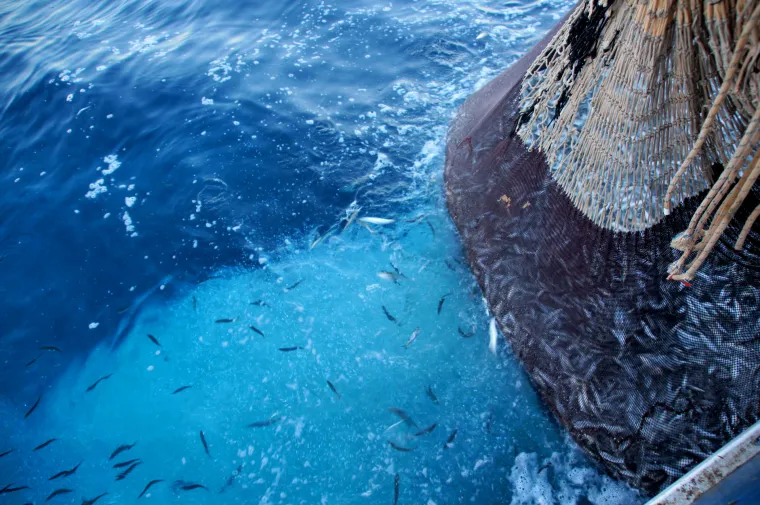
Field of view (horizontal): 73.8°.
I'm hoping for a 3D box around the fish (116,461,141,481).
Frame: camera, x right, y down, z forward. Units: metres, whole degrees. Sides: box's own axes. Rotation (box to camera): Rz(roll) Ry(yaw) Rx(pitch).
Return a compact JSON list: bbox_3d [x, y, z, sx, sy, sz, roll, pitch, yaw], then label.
[{"bbox_3d":[-1.848,1.612,3.740,0.218,0.046,0.036,-31,51,-30],"label":"fish"}]

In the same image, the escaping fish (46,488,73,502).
[{"bbox_3d":[-2.280,1.731,3.607,0.202,0.042,0.033,-16,44,-17],"label":"escaping fish"}]

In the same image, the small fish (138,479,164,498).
[{"bbox_3d":[-1.638,1.703,3.638,0.214,0.045,0.035,-29,50,-29],"label":"small fish"}]

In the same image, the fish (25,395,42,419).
[{"bbox_3d":[-2.833,1.256,4.135,0.037,0.047,0.225,5,42,5],"label":"fish"}]

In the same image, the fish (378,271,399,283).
[{"bbox_3d":[0.095,0.263,5.237,0.248,0.052,0.041,21,46,22],"label":"fish"}]

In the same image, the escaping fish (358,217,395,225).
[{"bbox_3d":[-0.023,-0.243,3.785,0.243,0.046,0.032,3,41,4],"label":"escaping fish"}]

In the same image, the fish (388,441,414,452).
[{"bbox_3d":[0.165,1.476,3.890,0.226,0.048,0.037,11,43,12],"label":"fish"}]

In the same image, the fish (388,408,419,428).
[{"bbox_3d":[0.127,0.872,2.655,0.199,0.038,0.026,26,47,27],"label":"fish"}]

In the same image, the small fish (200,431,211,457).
[{"bbox_3d":[-0.872,0.955,2.529,0.023,0.033,0.175,-22,46,-23],"label":"small fish"}]

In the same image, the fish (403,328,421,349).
[{"bbox_3d":[0.189,0.506,3.000,0.023,0.034,0.177,23,46,24],"label":"fish"}]

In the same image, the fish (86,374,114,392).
[{"bbox_3d":[-1.549,0.722,2.797,0.021,0.031,0.162,29,49,29],"label":"fish"}]

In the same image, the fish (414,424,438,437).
[{"bbox_3d":[0.233,0.908,2.583,0.165,0.031,0.021,-18,44,-19],"label":"fish"}]

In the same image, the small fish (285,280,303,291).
[{"bbox_3d":[-0.566,0.212,3.354,0.172,0.033,0.022,-32,50,-31],"label":"small fish"}]

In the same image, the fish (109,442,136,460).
[{"bbox_3d":[-1.957,1.510,3.853,0.222,0.047,0.037,-33,52,-31],"label":"fish"}]

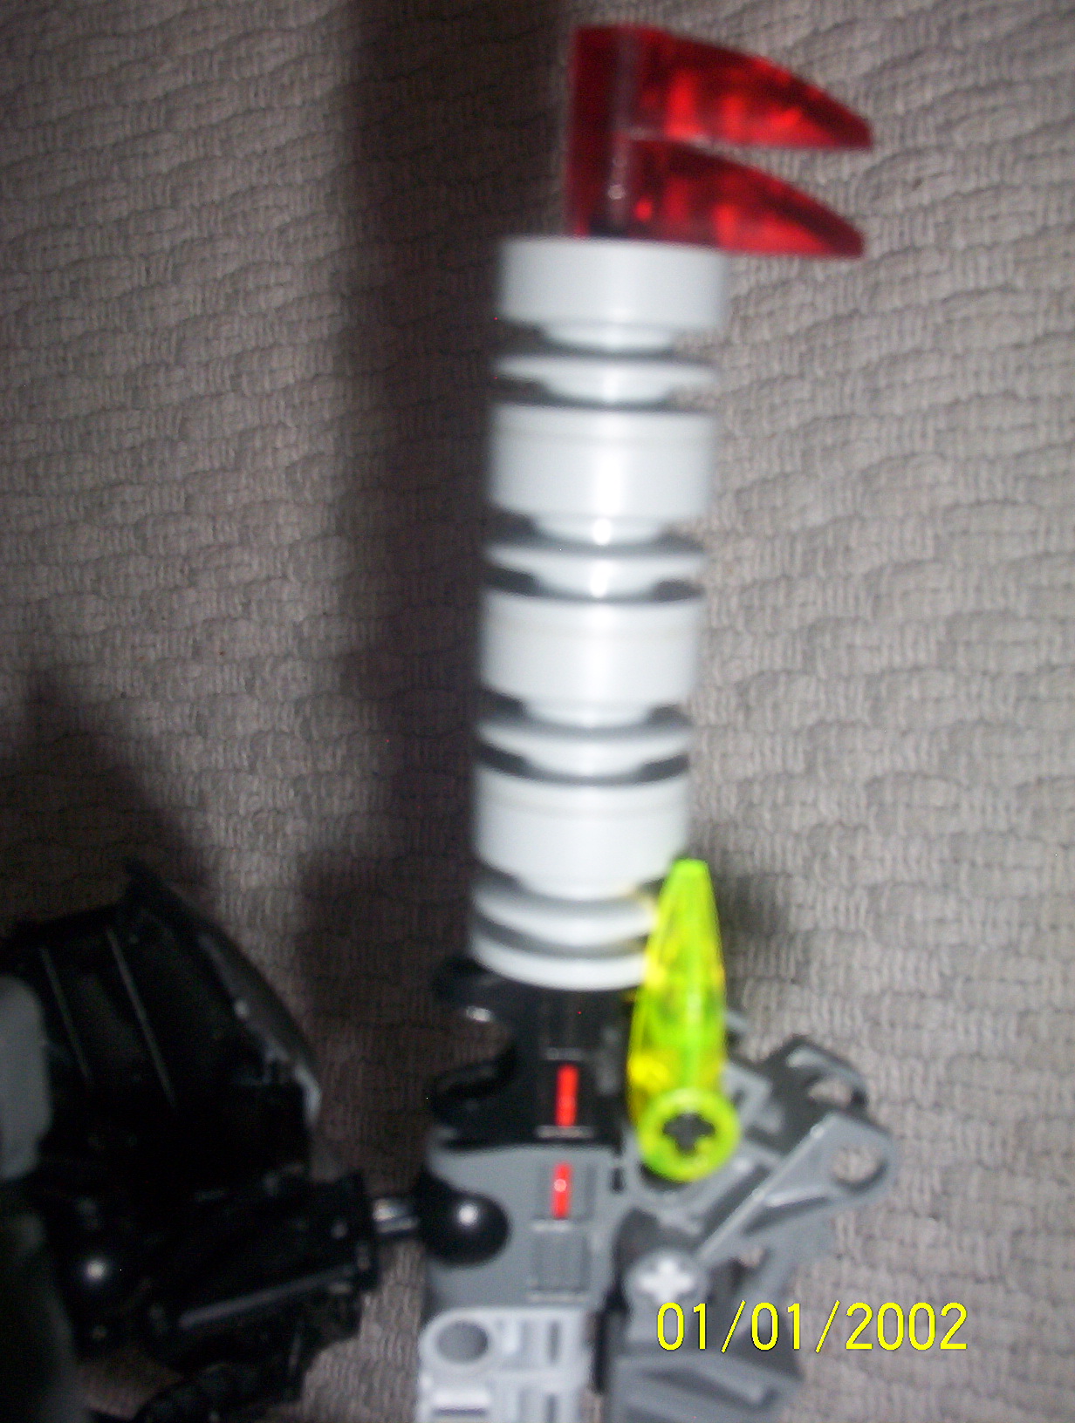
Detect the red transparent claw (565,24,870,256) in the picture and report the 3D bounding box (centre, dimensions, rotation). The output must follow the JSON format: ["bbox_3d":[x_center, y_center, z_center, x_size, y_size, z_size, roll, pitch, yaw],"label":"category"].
[{"bbox_3d":[0.014,-0.045,0.127,0.024,0.008,0.016,4,103,8],"label":"red transparent claw"}]

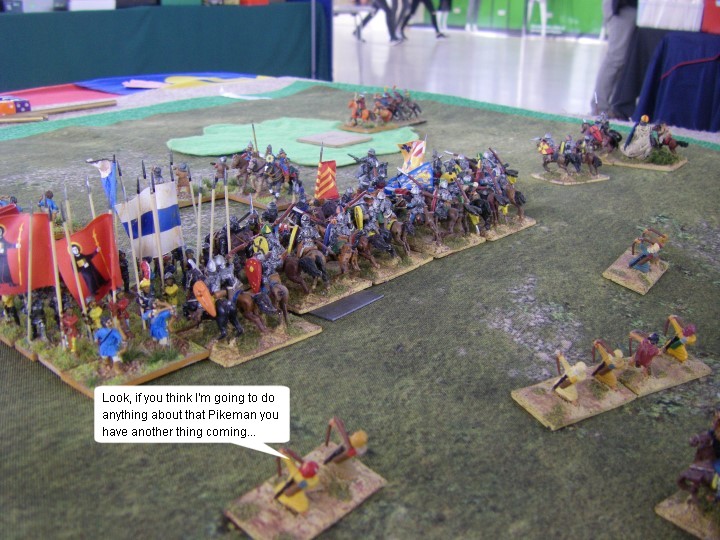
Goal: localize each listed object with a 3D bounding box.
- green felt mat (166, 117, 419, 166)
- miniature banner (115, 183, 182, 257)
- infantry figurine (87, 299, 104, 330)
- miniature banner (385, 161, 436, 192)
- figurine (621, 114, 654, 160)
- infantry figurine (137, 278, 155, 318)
[{"bbox_3d":[-0.045,-0.098,0.590,0.180,0.003,0.155,1,22,0],"label":"green felt mat"},{"bbox_3d":[-0.077,-0.018,0.290,0.026,0.026,0.005,-19,30,-41],"label":"miniature banner"},{"bbox_3d":[-0.092,0.017,0.276,0.007,0.018,0.007,-19,30,-41],"label":"infantry figurine"},{"bbox_3d":[0.022,-0.039,0.349,0.028,0.015,0.005,-15,27,-35],"label":"miniature banner"},{"bbox_3d":[0.181,-0.087,0.512,0.018,0.027,0.015,18,29,25],"label":"figurine"},{"bbox_3d":[-0.078,0.012,0.289,0.007,0.018,0.007,-19,30,-41],"label":"infantry figurine"}]

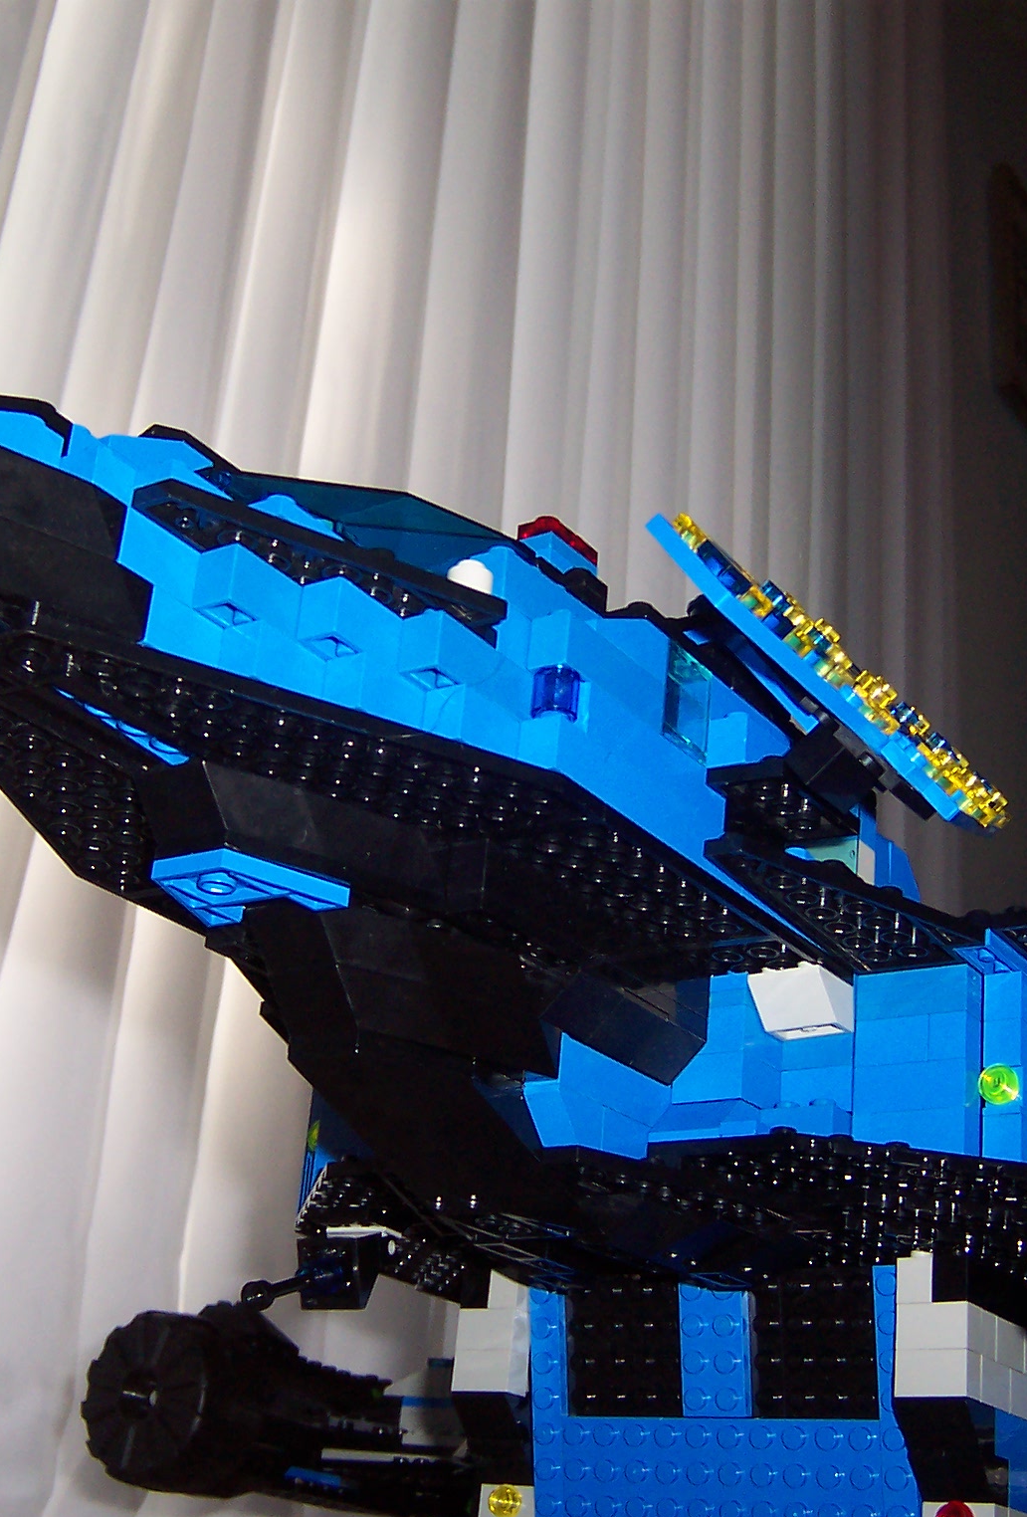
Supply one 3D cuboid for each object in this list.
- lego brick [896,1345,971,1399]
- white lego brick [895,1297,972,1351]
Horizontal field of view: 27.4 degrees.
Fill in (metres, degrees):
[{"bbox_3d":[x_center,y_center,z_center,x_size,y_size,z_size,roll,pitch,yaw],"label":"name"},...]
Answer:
[{"bbox_3d":[0.090,0.130,0.443,0.016,0.010,0.008,-11,-28,33],"label":"lego brick"},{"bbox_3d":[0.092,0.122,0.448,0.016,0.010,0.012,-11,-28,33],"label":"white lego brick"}]

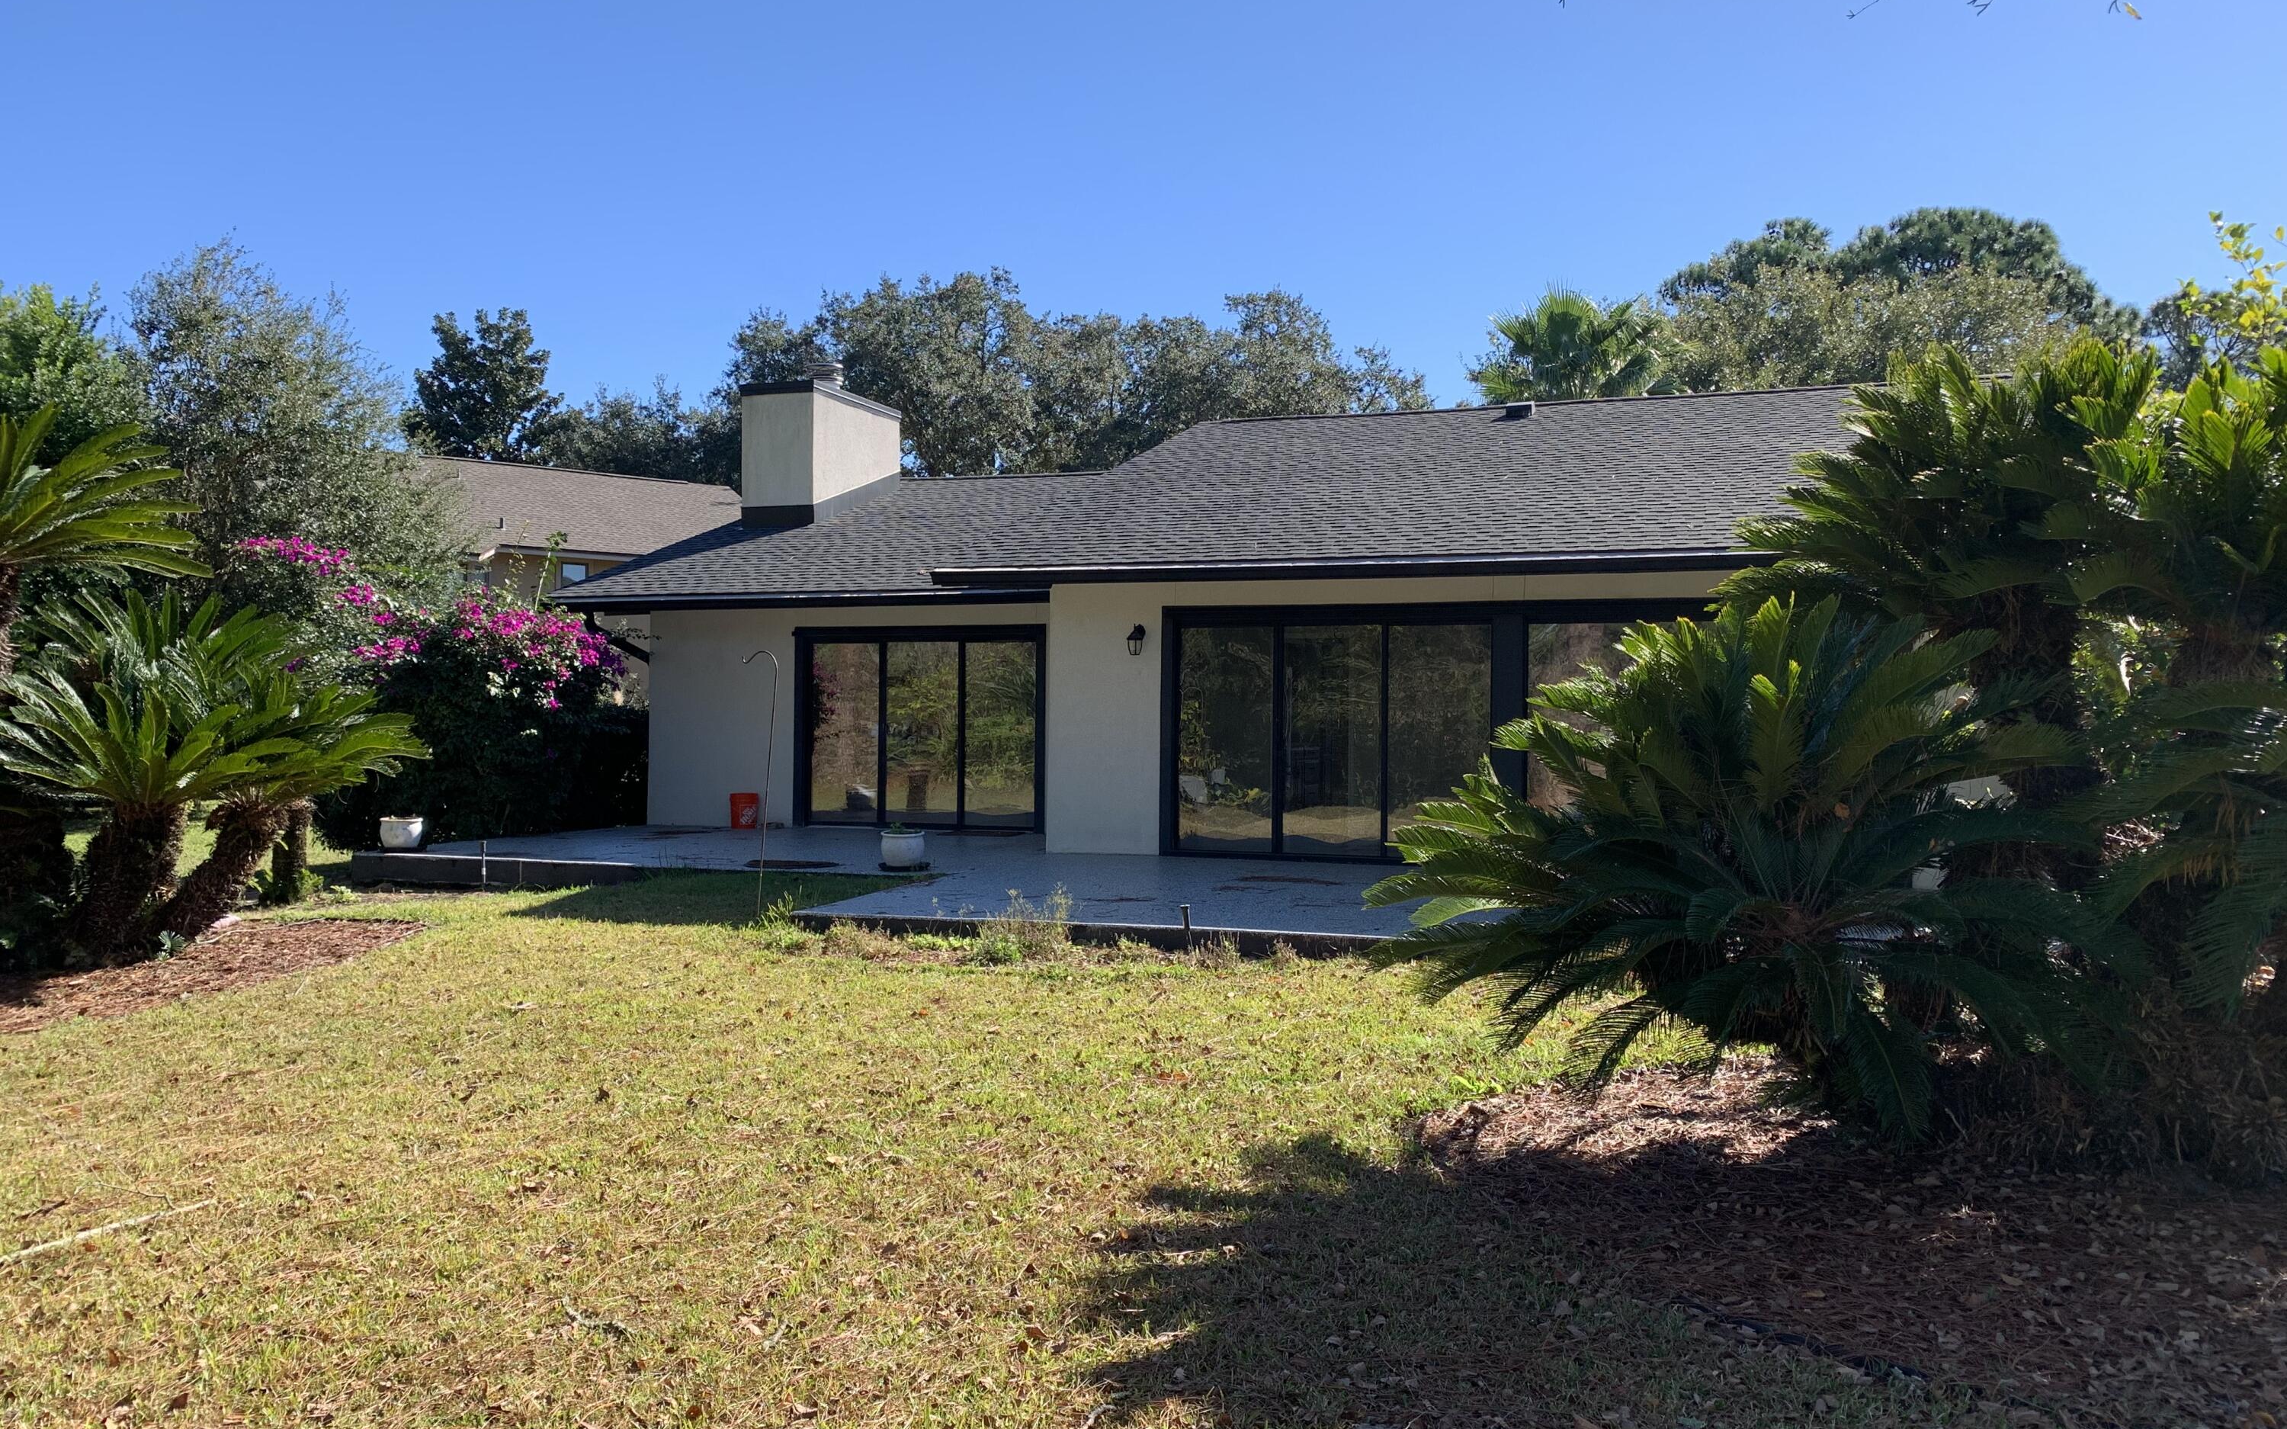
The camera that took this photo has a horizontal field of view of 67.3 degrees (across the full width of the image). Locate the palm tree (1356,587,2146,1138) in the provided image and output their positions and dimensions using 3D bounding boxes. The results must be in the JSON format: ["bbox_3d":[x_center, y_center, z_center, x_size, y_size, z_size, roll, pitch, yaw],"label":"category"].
[{"bbox_3d":[2.200,0.450,6.200,2.650,1.900,2.500,1,0,0],"label":"palm tree"}]

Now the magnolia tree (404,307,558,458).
[{"bbox_3d":[-19.200,-5.200,50.000,5.000,13.300,5.000,1,0,0],"label":"magnolia tree"}]

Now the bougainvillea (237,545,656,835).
[{"bbox_3d":[-6.900,-0.180,16.800,4.000,3.100,2.900,1,0,0],"label":"bougainvillea"}]

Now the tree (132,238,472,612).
[{"bbox_3d":[-10.300,-2.100,21.000,4.200,7.100,4.200,1,0,0],"label":"tree"}]

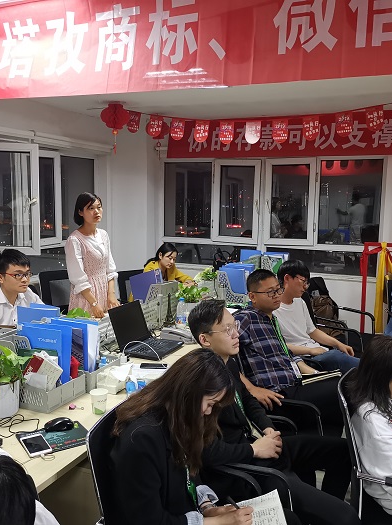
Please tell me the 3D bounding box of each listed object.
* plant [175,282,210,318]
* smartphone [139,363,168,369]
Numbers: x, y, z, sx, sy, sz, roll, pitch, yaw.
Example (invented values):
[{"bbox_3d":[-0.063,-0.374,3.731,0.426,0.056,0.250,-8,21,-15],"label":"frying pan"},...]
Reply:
[{"bbox_3d":[-0.021,0.274,3.834,0.225,0.270,0.225,1,7,0],"label":"plant"},{"bbox_3d":[-0.211,0.528,2.768,0.145,0.009,0.071,1,7,1],"label":"smartphone"}]

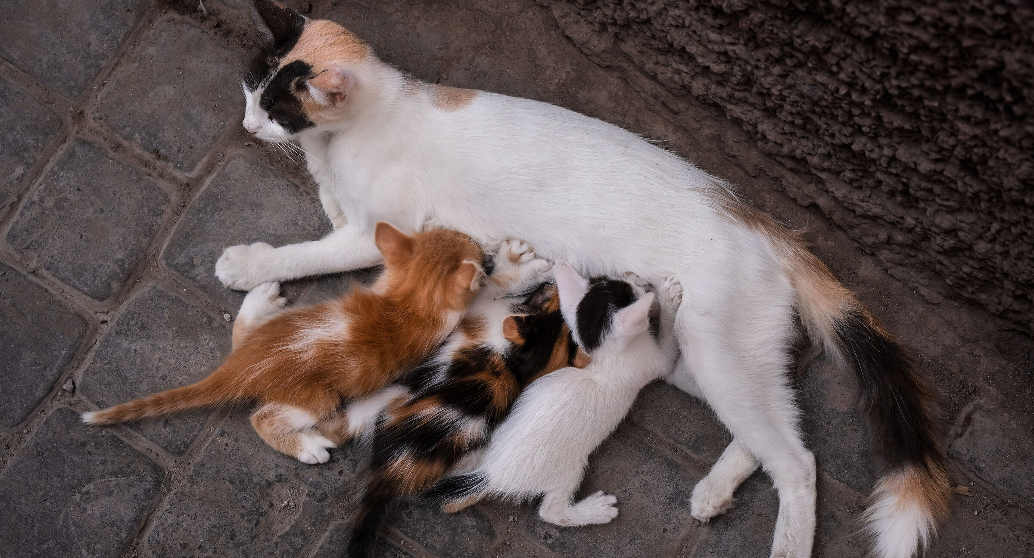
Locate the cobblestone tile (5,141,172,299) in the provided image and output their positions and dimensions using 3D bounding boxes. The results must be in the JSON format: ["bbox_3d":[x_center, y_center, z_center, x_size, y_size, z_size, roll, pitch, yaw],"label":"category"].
[{"bbox_3d":[-0.322,-0.041,1.815,0.086,0.027,0.099,30,69,6],"label":"cobblestone tile"}]

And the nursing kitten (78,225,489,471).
[{"bbox_3d":[-0.157,0.052,1.687,0.302,0.090,0.139,-30,72,-7],"label":"nursing kitten"}]

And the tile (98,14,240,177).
[{"bbox_3d":[-0.263,-0.138,1.858,0.091,0.027,0.102,31,69,6],"label":"tile"}]

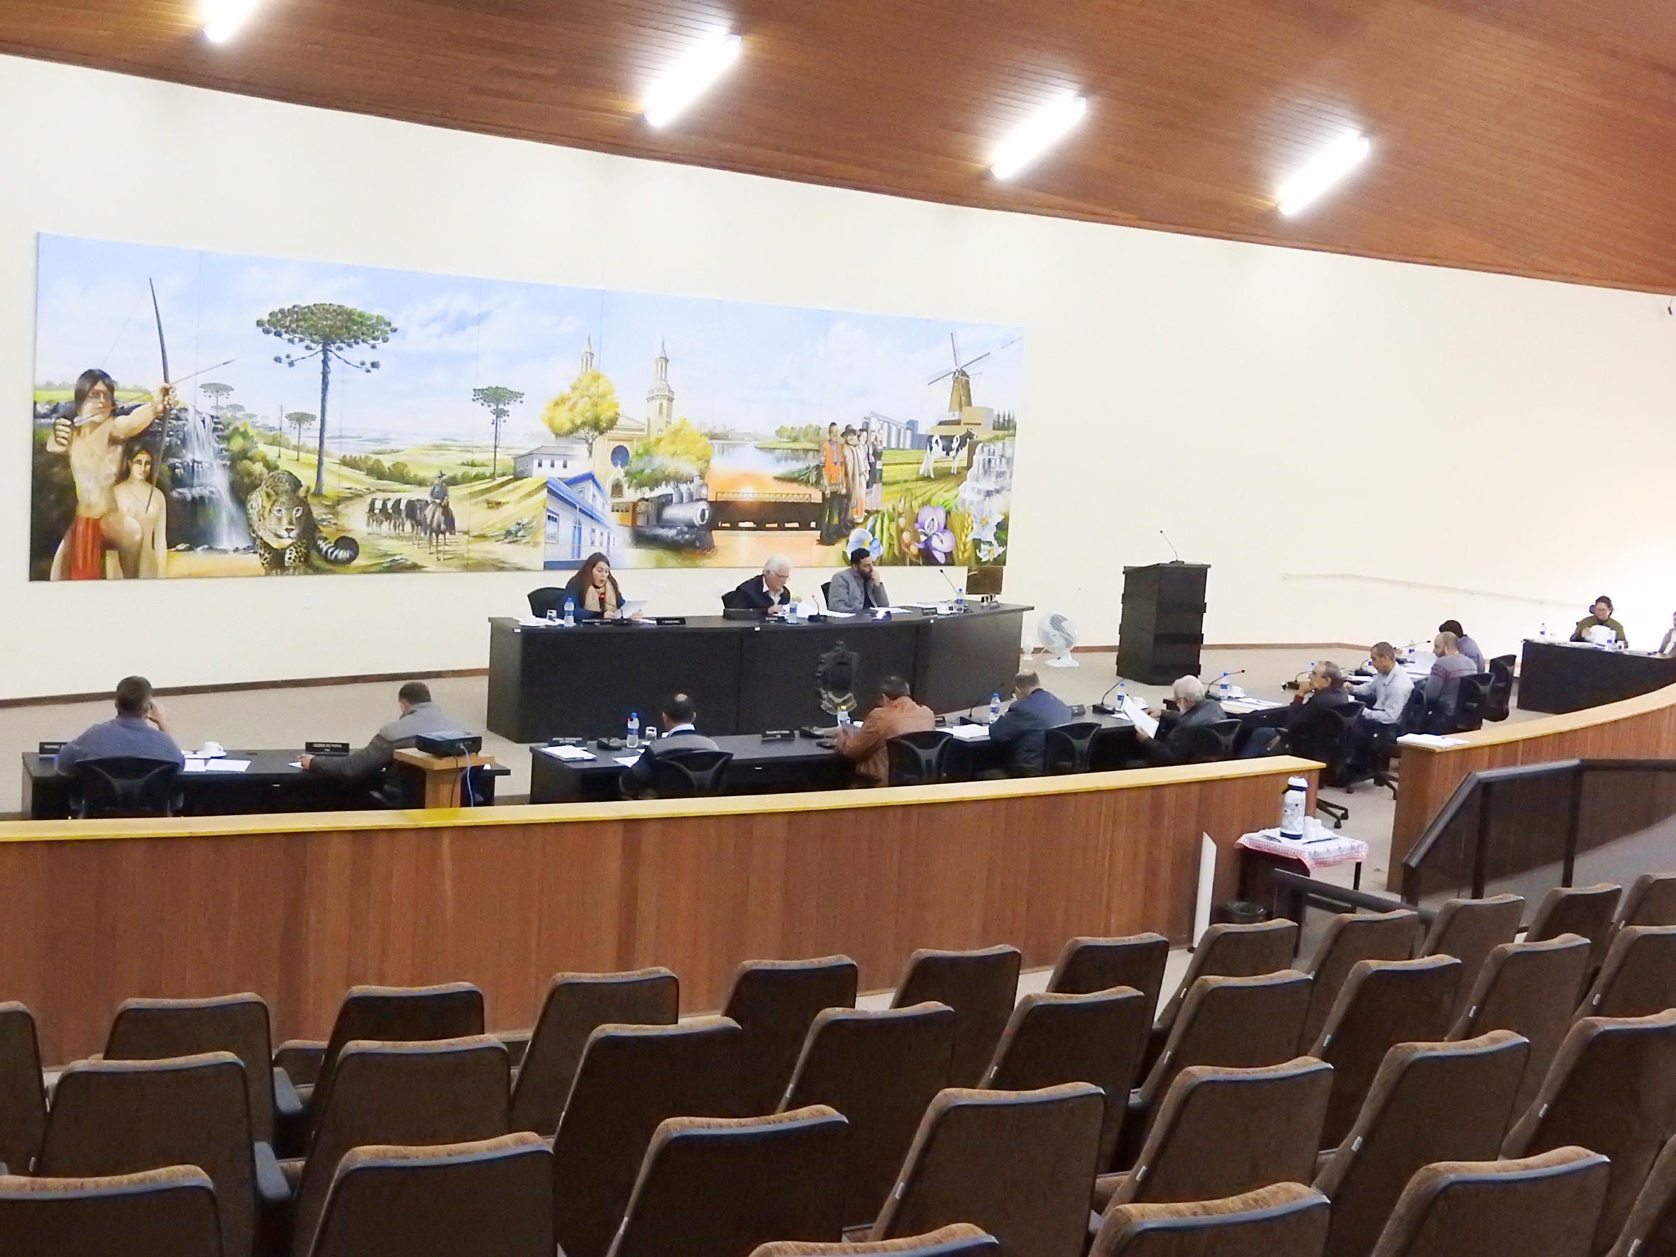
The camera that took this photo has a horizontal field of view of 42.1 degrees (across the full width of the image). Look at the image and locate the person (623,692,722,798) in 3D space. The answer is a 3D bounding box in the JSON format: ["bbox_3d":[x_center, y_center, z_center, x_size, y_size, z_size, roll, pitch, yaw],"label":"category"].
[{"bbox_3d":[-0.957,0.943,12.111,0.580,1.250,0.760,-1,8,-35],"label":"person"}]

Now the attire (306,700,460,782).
[{"bbox_3d":[-2.206,0.689,10.648,0.720,0.620,0.550,0,7,-27],"label":"attire"}]

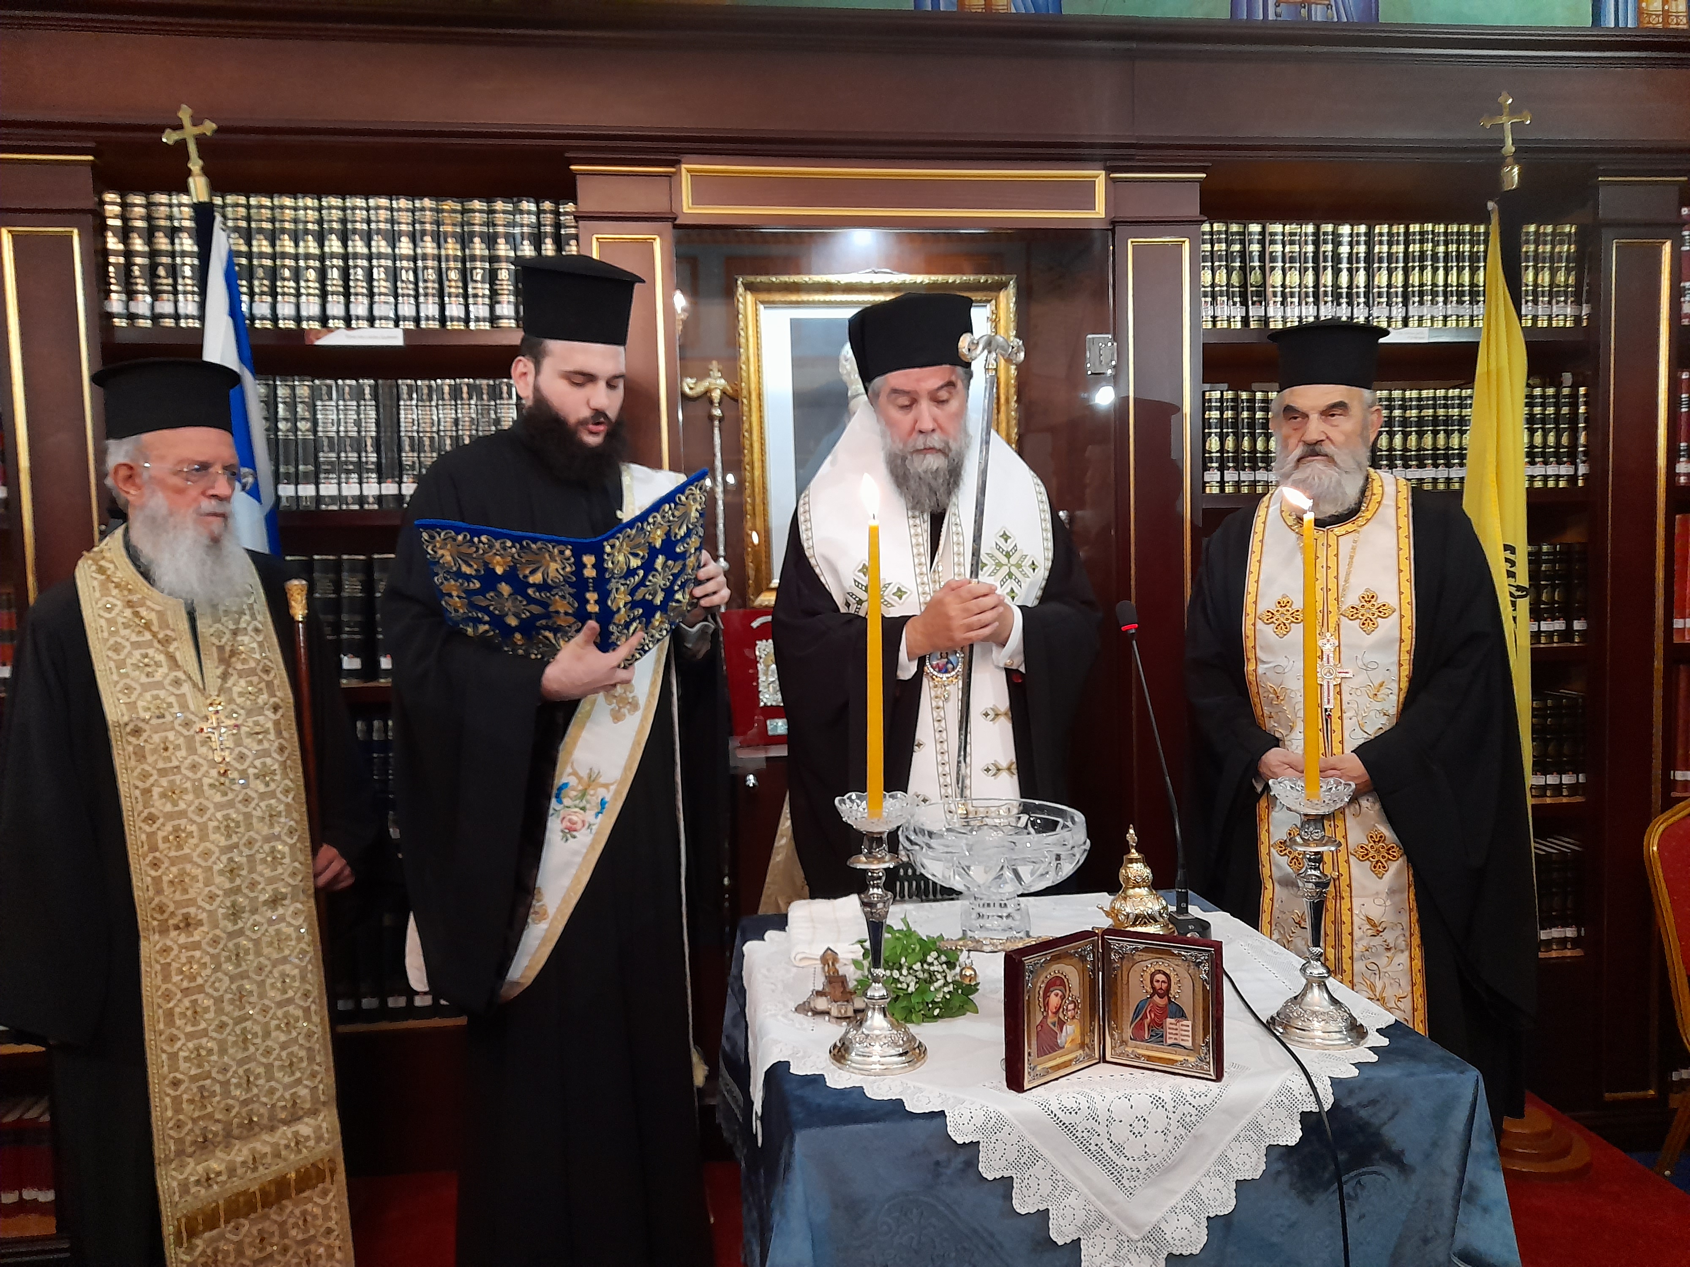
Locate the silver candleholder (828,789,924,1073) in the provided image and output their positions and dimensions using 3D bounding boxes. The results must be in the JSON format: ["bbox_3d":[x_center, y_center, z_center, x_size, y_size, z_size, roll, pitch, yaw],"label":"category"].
[{"bbox_3d":[0.034,0.333,1.370,0.110,0.294,0.110,-2,4,-8],"label":"silver candleholder"}]

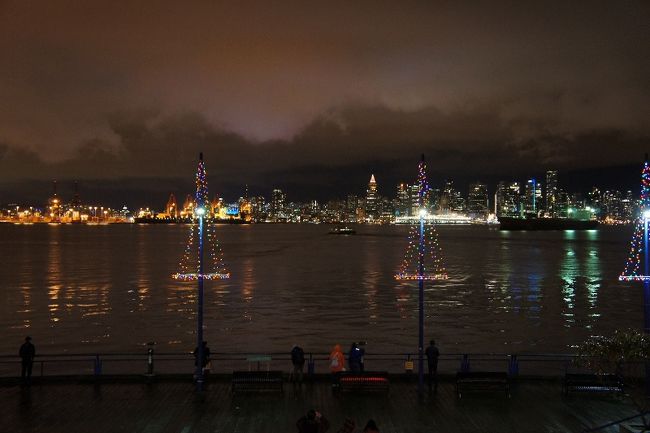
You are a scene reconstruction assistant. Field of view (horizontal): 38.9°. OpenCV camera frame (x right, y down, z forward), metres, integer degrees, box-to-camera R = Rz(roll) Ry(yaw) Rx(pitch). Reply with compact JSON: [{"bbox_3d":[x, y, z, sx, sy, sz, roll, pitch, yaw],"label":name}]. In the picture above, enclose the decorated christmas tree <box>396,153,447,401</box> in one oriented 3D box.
[{"bbox_3d":[3.488,2.086,33.100,1.900,8.500,1.900,0,0,0],"label":"decorated christmas tree"}]

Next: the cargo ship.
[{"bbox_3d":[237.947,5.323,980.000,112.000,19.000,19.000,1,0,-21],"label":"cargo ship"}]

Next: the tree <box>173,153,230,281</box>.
[{"bbox_3d":[-4.441,0.000,33.100,2.050,4.550,2.050,0,0,0],"label":"tree"}]

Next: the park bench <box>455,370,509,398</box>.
[{"bbox_3d":[5.676,6.006,32.902,1.840,0.810,0.600,0,0,1],"label":"park bench"}]

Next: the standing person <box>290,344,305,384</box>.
[{"bbox_3d":[-1.034,5.565,34.803,0.500,1.520,0.500,0,0,-1],"label":"standing person"}]

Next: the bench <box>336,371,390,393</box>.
[{"bbox_3d":[1.379,5.951,33.202,1.840,0.810,0.600,0,0,0],"label":"bench"}]

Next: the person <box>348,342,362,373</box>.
[{"bbox_3d":[1.125,5.539,34.903,0.530,1.570,0.450,0,0,14],"label":"person"}]

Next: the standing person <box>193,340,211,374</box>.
[{"bbox_3d":[-4.617,5.471,34.603,0.560,1.650,0.420,0,0,0],"label":"standing person"}]

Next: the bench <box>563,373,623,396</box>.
[{"bbox_3d":[9.530,6.004,32.801,1.840,0.810,0.600,0,0,2],"label":"bench"}]

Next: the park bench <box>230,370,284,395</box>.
[{"bbox_3d":[-2.387,5.929,33.052,1.840,0.810,0.600,0,0,-1],"label":"park bench"}]

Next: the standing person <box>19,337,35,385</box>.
[{"bbox_3d":[-11.000,5.352,34.003,0.540,1.780,0.360,0,0,-6],"label":"standing person"}]

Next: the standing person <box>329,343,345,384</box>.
[{"bbox_3d":[0.441,5.536,34.803,0.560,1.570,0.450,0,0,0],"label":"standing person"}]

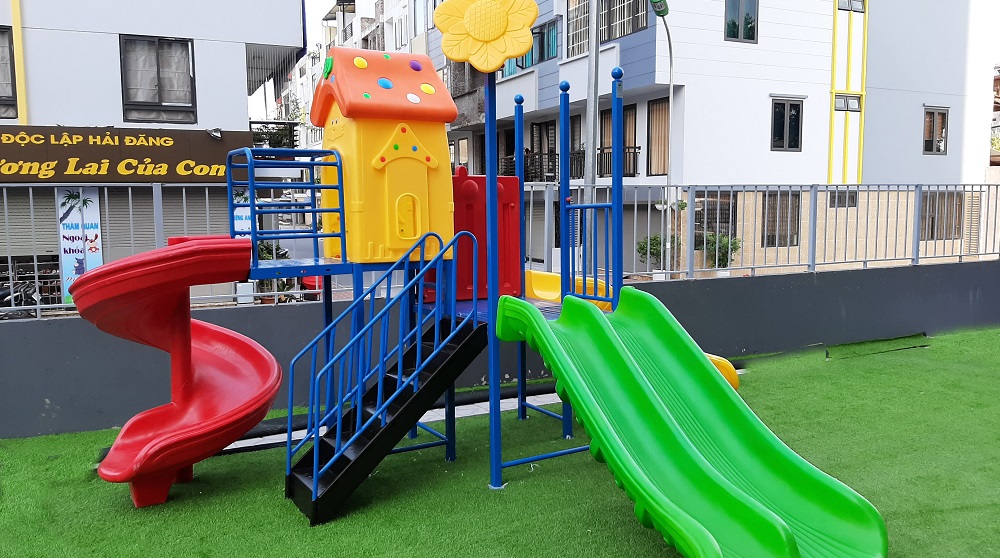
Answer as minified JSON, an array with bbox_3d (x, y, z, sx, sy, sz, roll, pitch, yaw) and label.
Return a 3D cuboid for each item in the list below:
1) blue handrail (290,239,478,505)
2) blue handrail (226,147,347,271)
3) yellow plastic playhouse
[{"bbox_3d":[-0.668,0.419,4.290,1.045,1.380,0.475,-4,7,-31],"label":"blue handrail"},{"bbox_3d":[-1.275,-0.397,4.478,0.600,0.720,0.595,-4,7,-31],"label":"blue handrail"},{"bbox_3d":[-0.736,-0.769,4.730,0.755,1.320,0.730,-4,7,-31],"label":"yellow plastic playhouse"}]

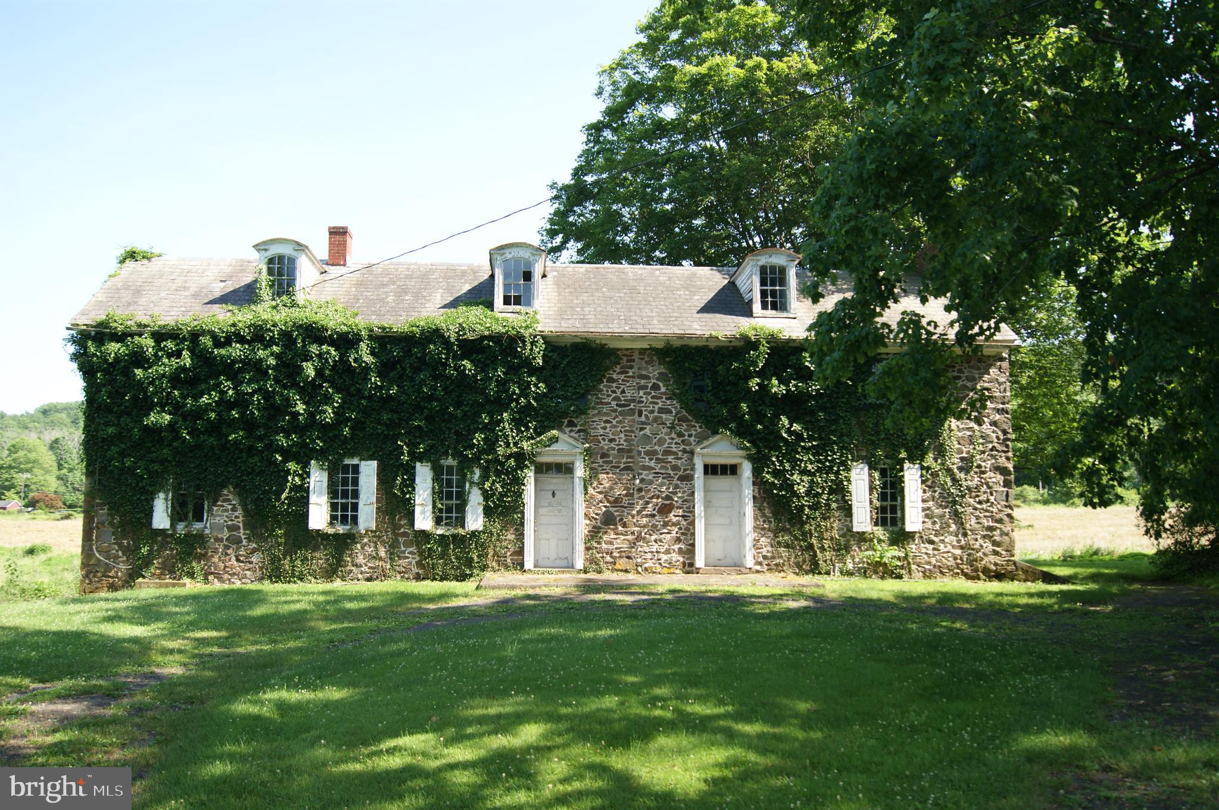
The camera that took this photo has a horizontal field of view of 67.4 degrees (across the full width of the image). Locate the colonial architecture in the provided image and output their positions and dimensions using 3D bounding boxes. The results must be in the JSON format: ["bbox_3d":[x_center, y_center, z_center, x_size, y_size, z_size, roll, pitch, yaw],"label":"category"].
[{"bbox_3d":[-1.265,0.003,23.236,20.850,8.550,6.400,1,-6,-4],"label":"colonial architecture"}]

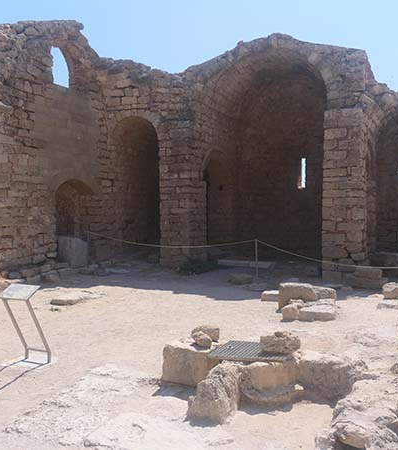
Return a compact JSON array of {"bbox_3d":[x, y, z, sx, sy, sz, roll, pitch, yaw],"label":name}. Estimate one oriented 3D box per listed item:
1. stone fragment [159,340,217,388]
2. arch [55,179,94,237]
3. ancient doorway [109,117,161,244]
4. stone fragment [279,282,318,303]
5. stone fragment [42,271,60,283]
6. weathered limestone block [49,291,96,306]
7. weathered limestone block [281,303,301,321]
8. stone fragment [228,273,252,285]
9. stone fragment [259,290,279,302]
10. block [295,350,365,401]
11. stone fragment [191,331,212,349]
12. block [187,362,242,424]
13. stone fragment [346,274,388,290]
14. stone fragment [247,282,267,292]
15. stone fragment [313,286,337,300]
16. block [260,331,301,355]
[{"bbox_3d":[-0.068,1.273,4.390,0.440,0.320,0.350,1,3,25],"label":"stone fragment"},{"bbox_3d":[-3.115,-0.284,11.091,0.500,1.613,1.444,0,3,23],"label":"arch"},{"bbox_3d":[-2.015,-1.202,14.149,1.680,3.980,0.900,1,2,18],"label":"ancient doorway"},{"bbox_3d":[1.702,1.213,8.013,0.620,0.410,0.360,0,2,9],"label":"stone fragment"},{"bbox_3d":[-3.551,1.229,11.192,0.259,0.222,0.324,3,4,45],"label":"stone fragment"},{"bbox_3d":[-2.068,1.218,7.879,0.760,0.120,0.620,0,3,15],"label":"weathered limestone block"},{"bbox_3d":[1.487,1.405,7.596,0.268,0.231,0.242,1,3,15],"label":"weathered limestone block"},{"bbox_3d":[0.823,1.067,9.331,0.440,0.190,0.330,0,3,23],"label":"stone fragment"},{"bbox_3d":[1.366,1.318,8.873,0.430,0.140,0.380,1,2,18],"label":"stone fragment"},{"bbox_3d":[1.322,1.510,4.739,0.651,0.309,0.391,1,3,15],"label":"block"},{"bbox_3d":[0.033,1.221,4.978,0.177,0.142,0.150,1,3,25],"label":"stone fragment"},{"bbox_3d":[0.146,1.507,4.230,0.386,0.365,0.386,1,3,20],"label":"block"},{"bbox_3d":[3.120,1.054,8.683,0.740,0.220,0.420,0,3,23],"label":"stone fragment"},{"bbox_3d":[1.249,1.330,9.978,0.384,0.142,0.307,1,3,15],"label":"stone fragment"},{"bbox_3d":[2.366,1.325,8.761,0.423,0.274,0.317,1,3,15],"label":"stone fragment"},{"bbox_3d":[0.711,1.020,4.138,0.360,0.150,0.230,-1,3,5],"label":"block"}]

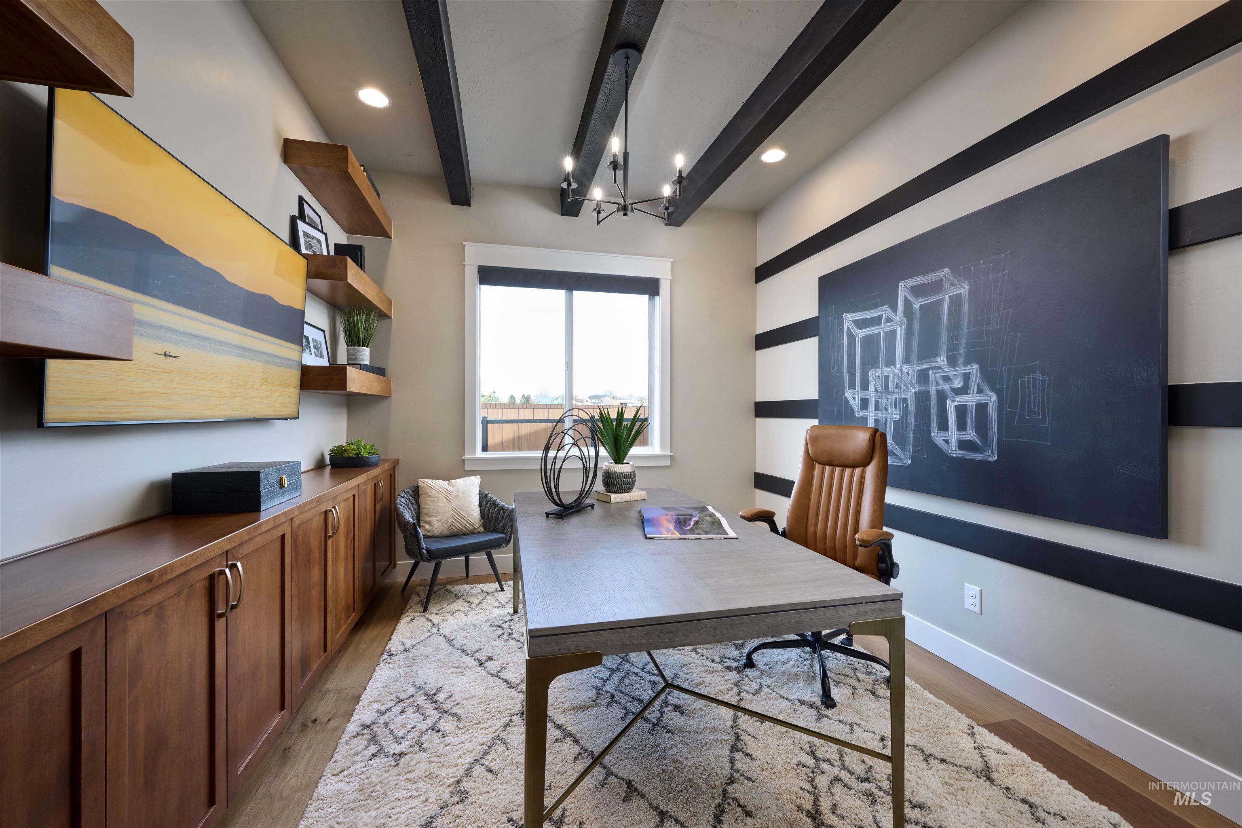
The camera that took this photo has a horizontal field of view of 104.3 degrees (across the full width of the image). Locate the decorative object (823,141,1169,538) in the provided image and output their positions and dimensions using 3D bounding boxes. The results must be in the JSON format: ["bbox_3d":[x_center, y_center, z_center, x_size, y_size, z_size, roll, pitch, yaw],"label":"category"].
[{"bbox_3d":[1.621,-0.268,2.505,0.037,1.371,1.804,0,0,-14],"label":"decorative object"}]

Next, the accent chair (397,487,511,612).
[{"bbox_3d":[-1.189,0.883,3.341,0.720,0.700,0.630,0,0,-42],"label":"accent chair"}]

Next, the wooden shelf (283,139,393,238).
[{"bbox_3d":[-1.706,-1.353,3.018,0.296,0.127,1.046,0,0,-14],"label":"wooden shelf"}]

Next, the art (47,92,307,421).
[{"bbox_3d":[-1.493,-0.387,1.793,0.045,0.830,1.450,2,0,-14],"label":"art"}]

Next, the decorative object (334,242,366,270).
[{"bbox_3d":[-1.695,-0.949,3.028,0.155,0.230,0.100,0,0,-14],"label":"decorative object"}]

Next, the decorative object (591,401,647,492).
[{"bbox_3d":[-0.009,0.205,2.883,0.335,0.505,0.320,0,0,0],"label":"decorative object"}]

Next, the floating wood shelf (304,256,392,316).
[{"bbox_3d":[-1.707,-0.768,3.017,0.296,0.128,1.053,0,0,-14],"label":"floating wood shelf"}]

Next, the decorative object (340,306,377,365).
[{"bbox_3d":[-1.623,-0.493,2.986,0.200,0.385,0.200,0,0,-14],"label":"decorative object"}]

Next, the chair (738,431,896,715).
[{"bbox_3d":[0.922,0.649,2.352,0.740,1.160,0.680,0,0,-41],"label":"chair"}]

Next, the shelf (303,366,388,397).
[{"bbox_3d":[-1.709,-0.188,3.016,0.296,0.128,1.060,0,0,-14],"label":"shelf"}]

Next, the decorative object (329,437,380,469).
[{"bbox_3d":[-1.745,0.249,3.165,0.265,0.180,0.275,0,0,-14],"label":"decorative object"}]

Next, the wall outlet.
[{"bbox_3d":[1.695,0.893,2.331,0.010,0.119,0.073,0,0,-14],"label":"wall outlet"}]

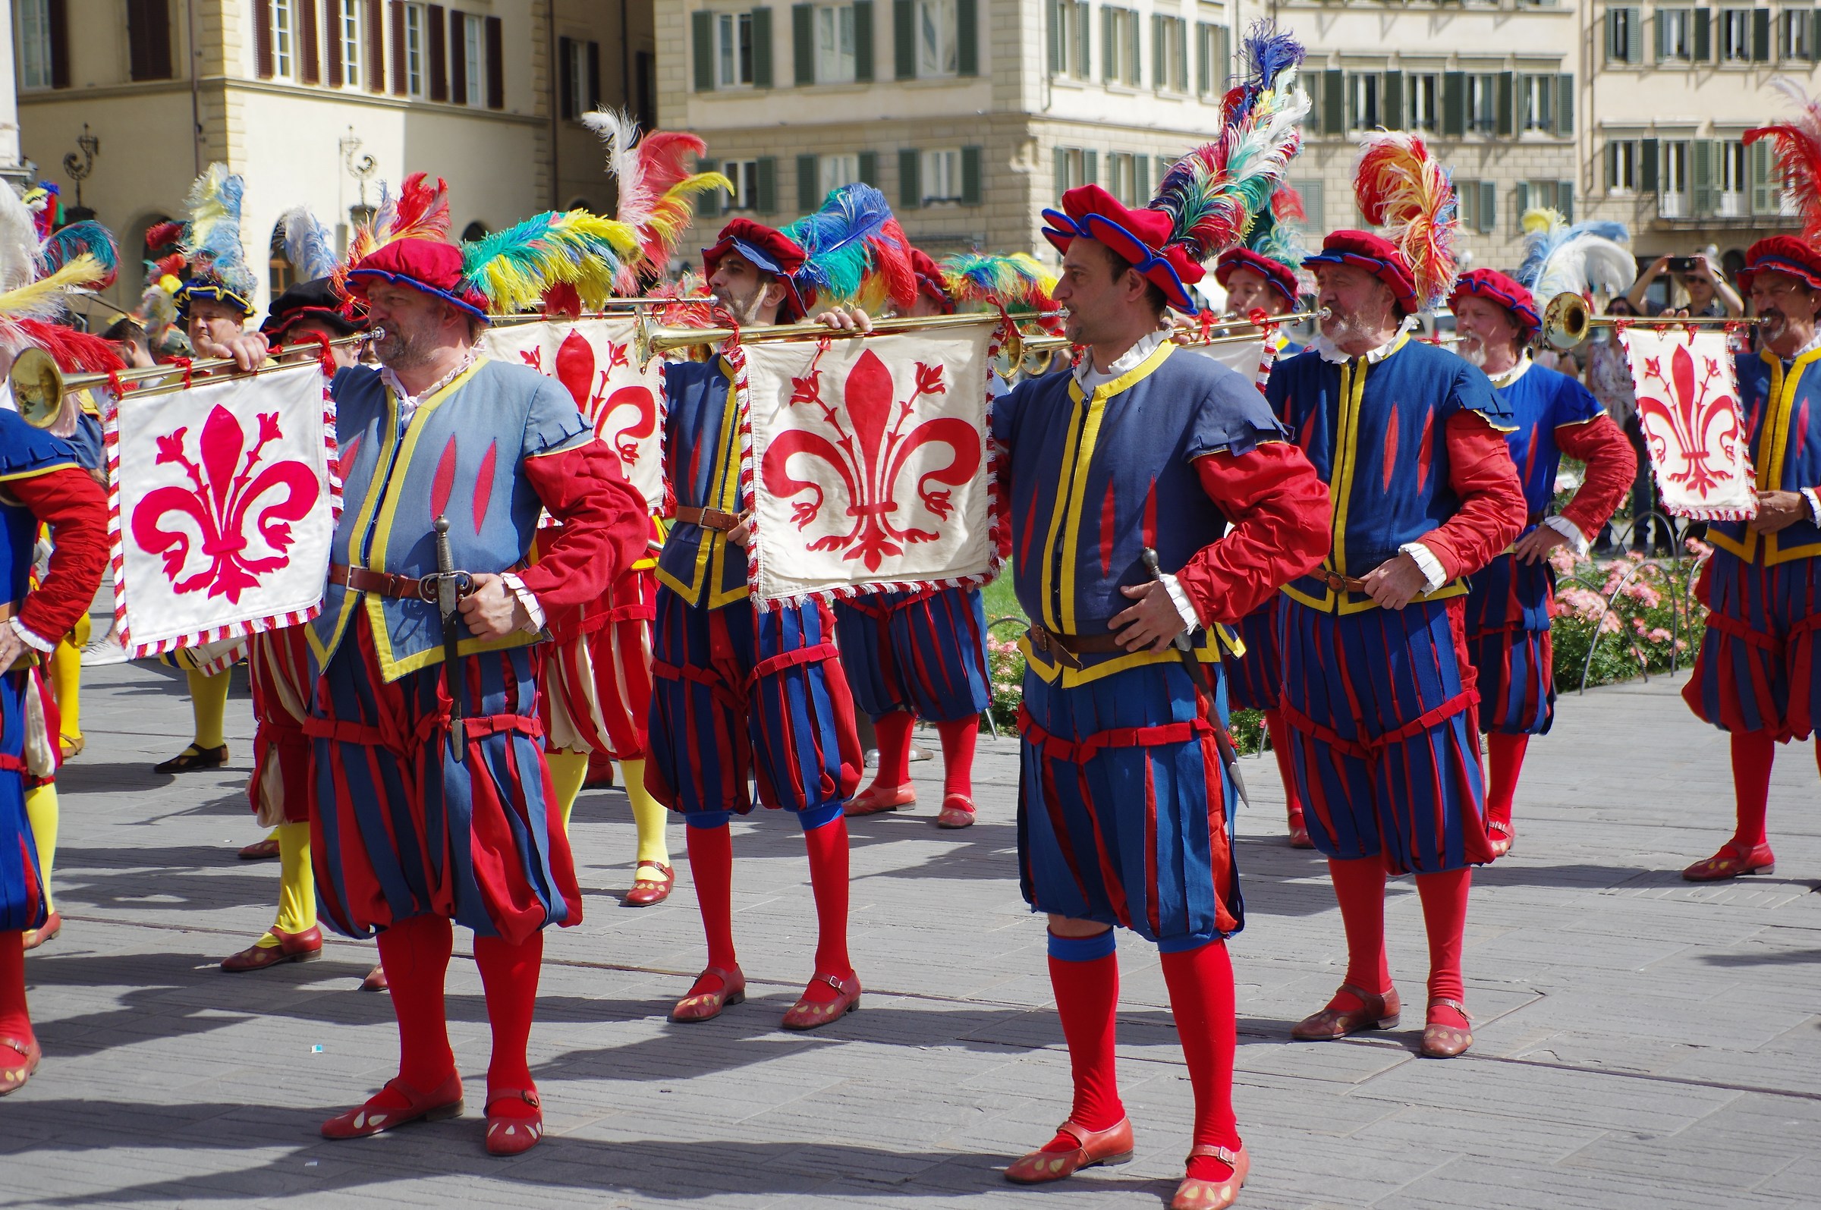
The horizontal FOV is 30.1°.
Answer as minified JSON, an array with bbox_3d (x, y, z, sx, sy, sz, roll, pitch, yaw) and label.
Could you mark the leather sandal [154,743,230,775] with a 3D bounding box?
[{"bbox_3d":[-2.645,0.558,12.471,0.270,0.090,0.100,-4,6,-32],"label":"leather sandal"}]

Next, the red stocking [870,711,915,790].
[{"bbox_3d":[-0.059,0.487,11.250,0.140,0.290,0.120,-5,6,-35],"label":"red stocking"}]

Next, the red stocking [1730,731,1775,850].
[{"bbox_3d":[2.376,0.524,9.545,0.120,0.335,0.110,-1,5,0],"label":"red stocking"}]

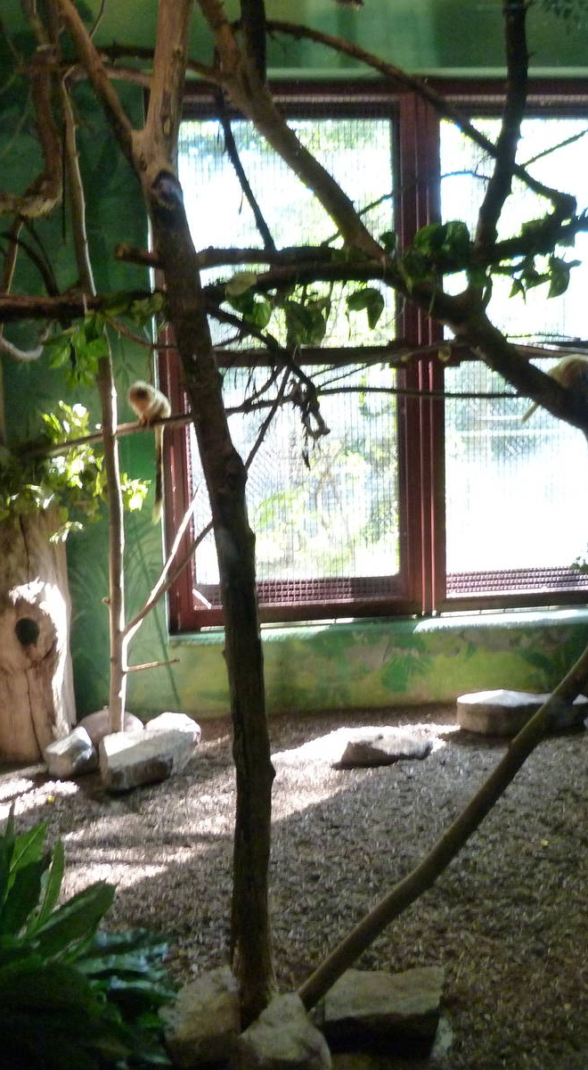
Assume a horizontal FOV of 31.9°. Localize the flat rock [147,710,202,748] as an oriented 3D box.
[{"bbox_3d":[-0.479,0.800,4.171,0.205,0.125,0.170,-4,7,-15],"label":"flat rock"}]

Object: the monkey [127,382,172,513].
[{"bbox_3d":[-0.553,-0.331,3.950,0.110,0.510,0.150,2,7,30],"label":"monkey"}]

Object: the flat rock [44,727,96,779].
[{"bbox_3d":[-0.862,0.845,3.964,0.155,0.125,0.180,-5,7,-25],"label":"flat rock"}]

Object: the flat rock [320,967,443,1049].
[{"bbox_3d":[0.189,1.015,2.211,0.230,0.075,0.180,-2,6,0],"label":"flat rock"}]

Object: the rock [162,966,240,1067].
[{"bbox_3d":[-0.202,1.007,2.168,0.150,0.135,0.145,-3,6,-10],"label":"rock"}]

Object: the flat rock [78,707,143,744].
[{"bbox_3d":[-0.749,0.794,4.230,0.245,0.140,0.190,-3,6,-10],"label":"flat rock"}]

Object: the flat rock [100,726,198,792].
[{"bbox_3d":[-0.559,0.840,3.899,0.335,0.120,0.175,-6,8,-35],"label":"flat rock"}]

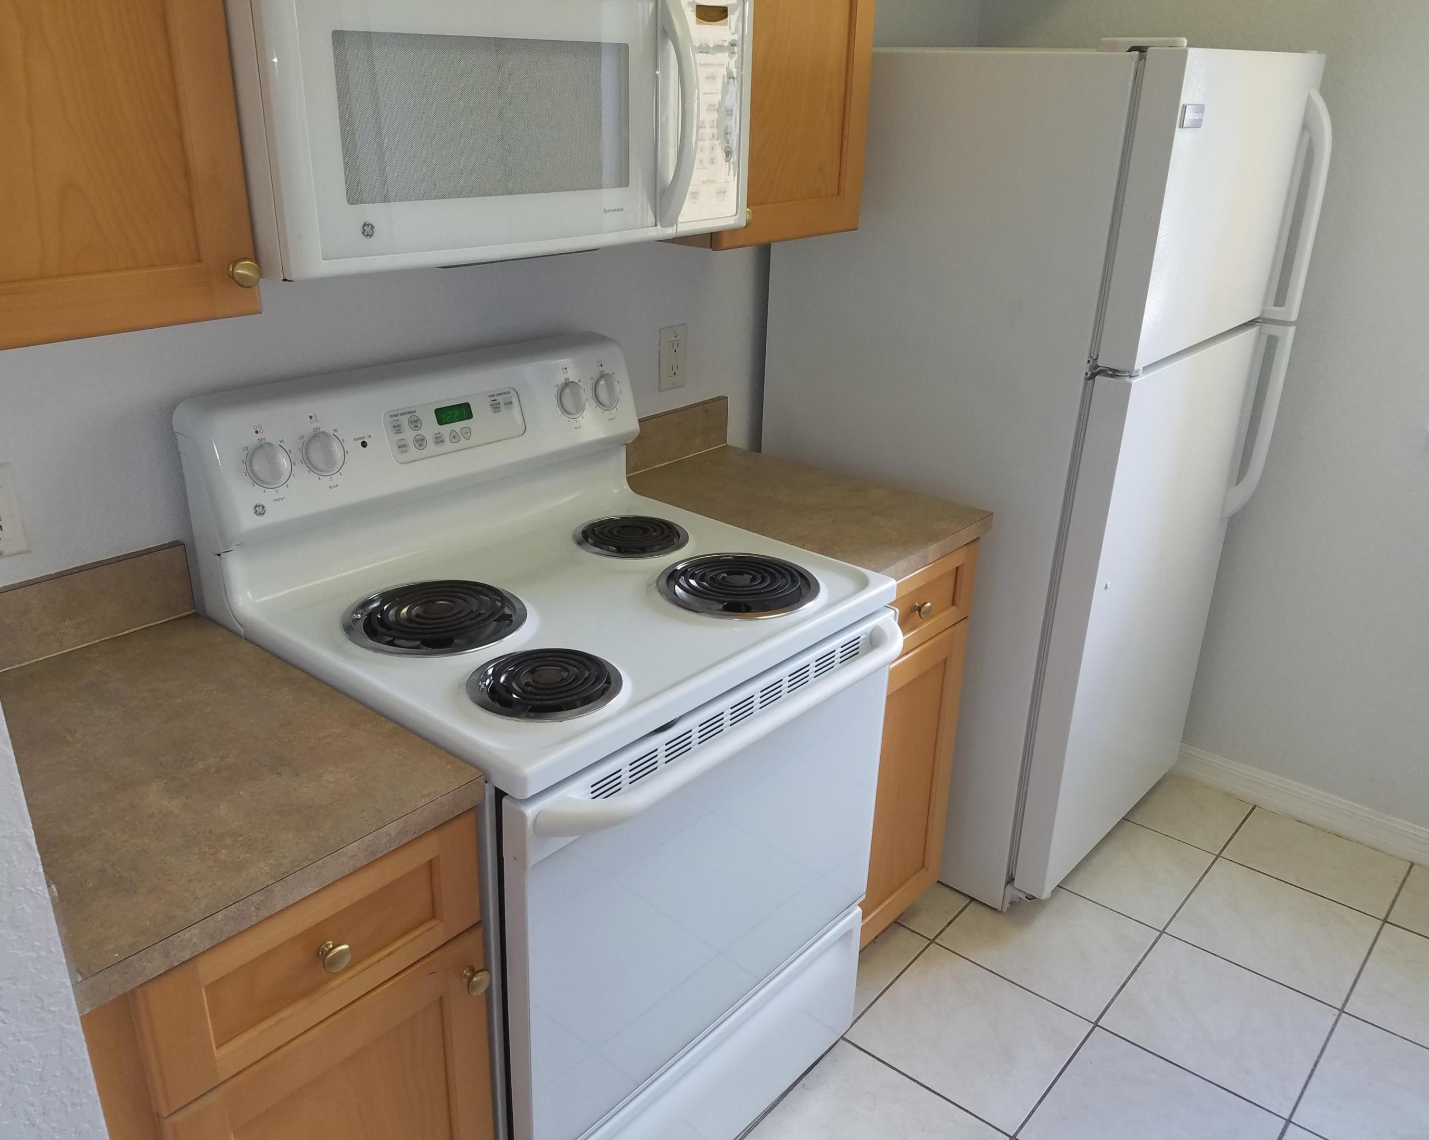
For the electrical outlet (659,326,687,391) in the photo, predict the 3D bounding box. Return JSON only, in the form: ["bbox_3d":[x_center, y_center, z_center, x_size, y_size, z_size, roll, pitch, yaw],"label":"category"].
[{"bbox_3d":[-0.081,-0.410,2.217,0.009,0.121,0.073,19,28,36],"label":"electrical outlet"}]

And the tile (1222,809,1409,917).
[{"bbox_3d":[1.367,0.666,2.609,0.335,0.010,0.275,19,28,36],"label":"tile"}]

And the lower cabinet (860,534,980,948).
[{"bbox_3d":[0.108,0.306,2.250,0.639,0.864,0.370,19,28,36],"label":"lower cabinet"}]

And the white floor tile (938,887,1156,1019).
[{"bbox_3d":[0.690,0.756,2.344,0.335,0.010,0.335,19,28,36],"label":"white floor tile"}]

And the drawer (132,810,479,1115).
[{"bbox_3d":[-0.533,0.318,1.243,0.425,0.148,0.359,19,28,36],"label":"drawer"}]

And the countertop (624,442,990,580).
[{"bbox_3d":[0.129,-0.114,2.090,0.637,0.034,0.391,19,28,36],"label":"countertop"}]

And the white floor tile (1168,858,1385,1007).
[{"bbox_3d":[1.168,0.752,2.388,0.335,0.010,0.335,19,28,36],"label":"white floor tile"}]

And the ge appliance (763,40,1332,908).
[{"bbox_3d":[0.650,-0.217,2.499,0.814,1.668,0.735,19,28,36],"label":"ge appliance"}]

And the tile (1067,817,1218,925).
[{"bbox_3d":[0.908,0.662,2.587,0.335,0.010,0.335,19,28,36],"label":"tile"}]

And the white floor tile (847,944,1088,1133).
[{"bbox_3d":[0.471,0.850,2.102,0.335,0.010,0.335,19,28,36],"label":"white floor tile"}]

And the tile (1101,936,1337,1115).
[{"bbox_3d":[0.950,0.846,2.145,0.335,0.010,0.335,19,28,36],"label":"tile"}]

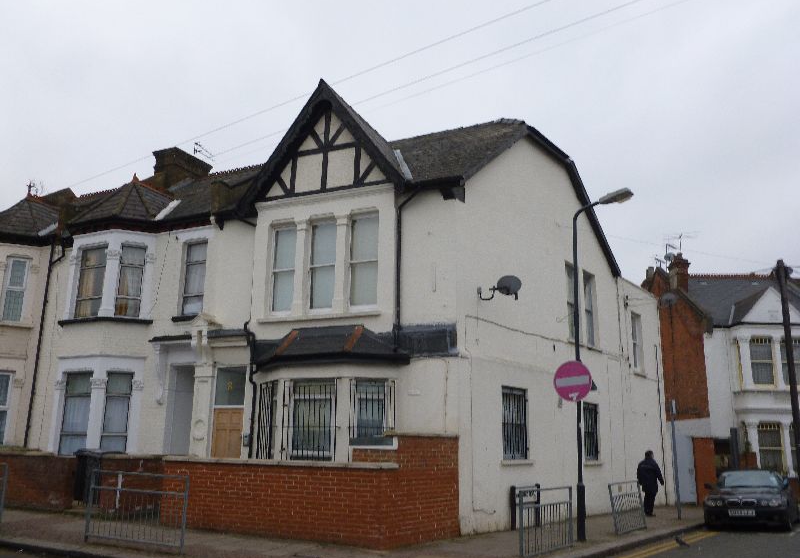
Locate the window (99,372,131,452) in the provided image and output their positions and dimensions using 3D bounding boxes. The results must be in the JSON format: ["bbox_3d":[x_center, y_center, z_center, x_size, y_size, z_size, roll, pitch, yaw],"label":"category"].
[{"bbox_3d":[-6.553,3.114,15.004,0.558,1.889,0.180,5,-14,-16],"label":"window"}]

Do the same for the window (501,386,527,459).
[{"bbox_3d":[2.464,3.075,13.785,0.200,1.480,1.130,-9,-17,35],"label":"window"}]

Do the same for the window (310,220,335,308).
[{"bbox_3d":[-1.627,-0.293,13.764,0.670,1.920,0.200,-5,-15,23],"label":"window"}]

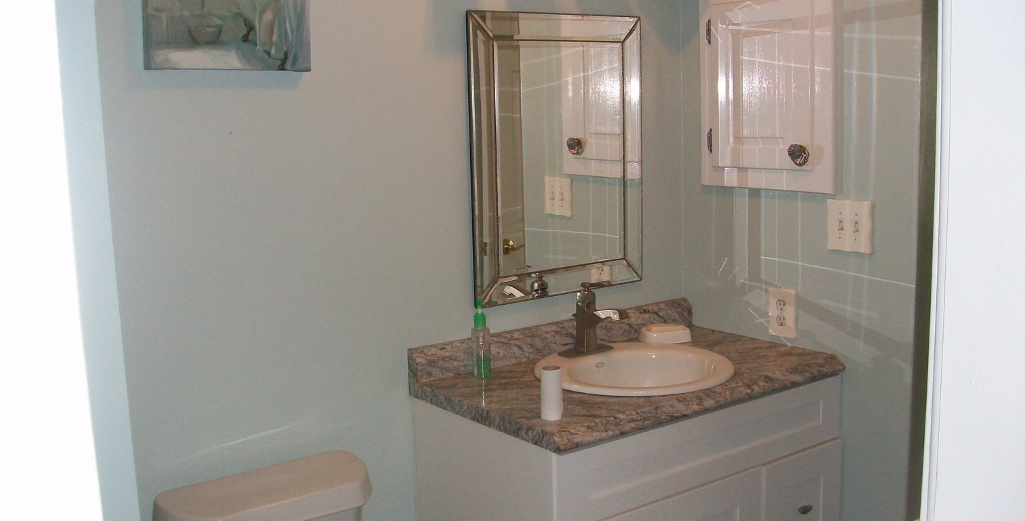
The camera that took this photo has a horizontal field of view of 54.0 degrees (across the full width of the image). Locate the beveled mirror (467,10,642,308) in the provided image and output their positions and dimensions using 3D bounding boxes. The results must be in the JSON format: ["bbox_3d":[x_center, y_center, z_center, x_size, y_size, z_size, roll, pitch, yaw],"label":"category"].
[{"bbox_3d":[0.120,-0.265,2.545,0.551,0.706,0.026,-8,11,-36],"label":"beveled mirror"}]

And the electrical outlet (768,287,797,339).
[{"bbox_3d":[0.698,0.135,2.599,0.008,0.125,0.083,-8,11,-36],"label":"electrical outlet"}]

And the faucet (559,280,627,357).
[{"bbox_3d":[0.212,0.143,2.509,0.157,0.175,0.168,-8,11,-36],"label":"faucet"}]

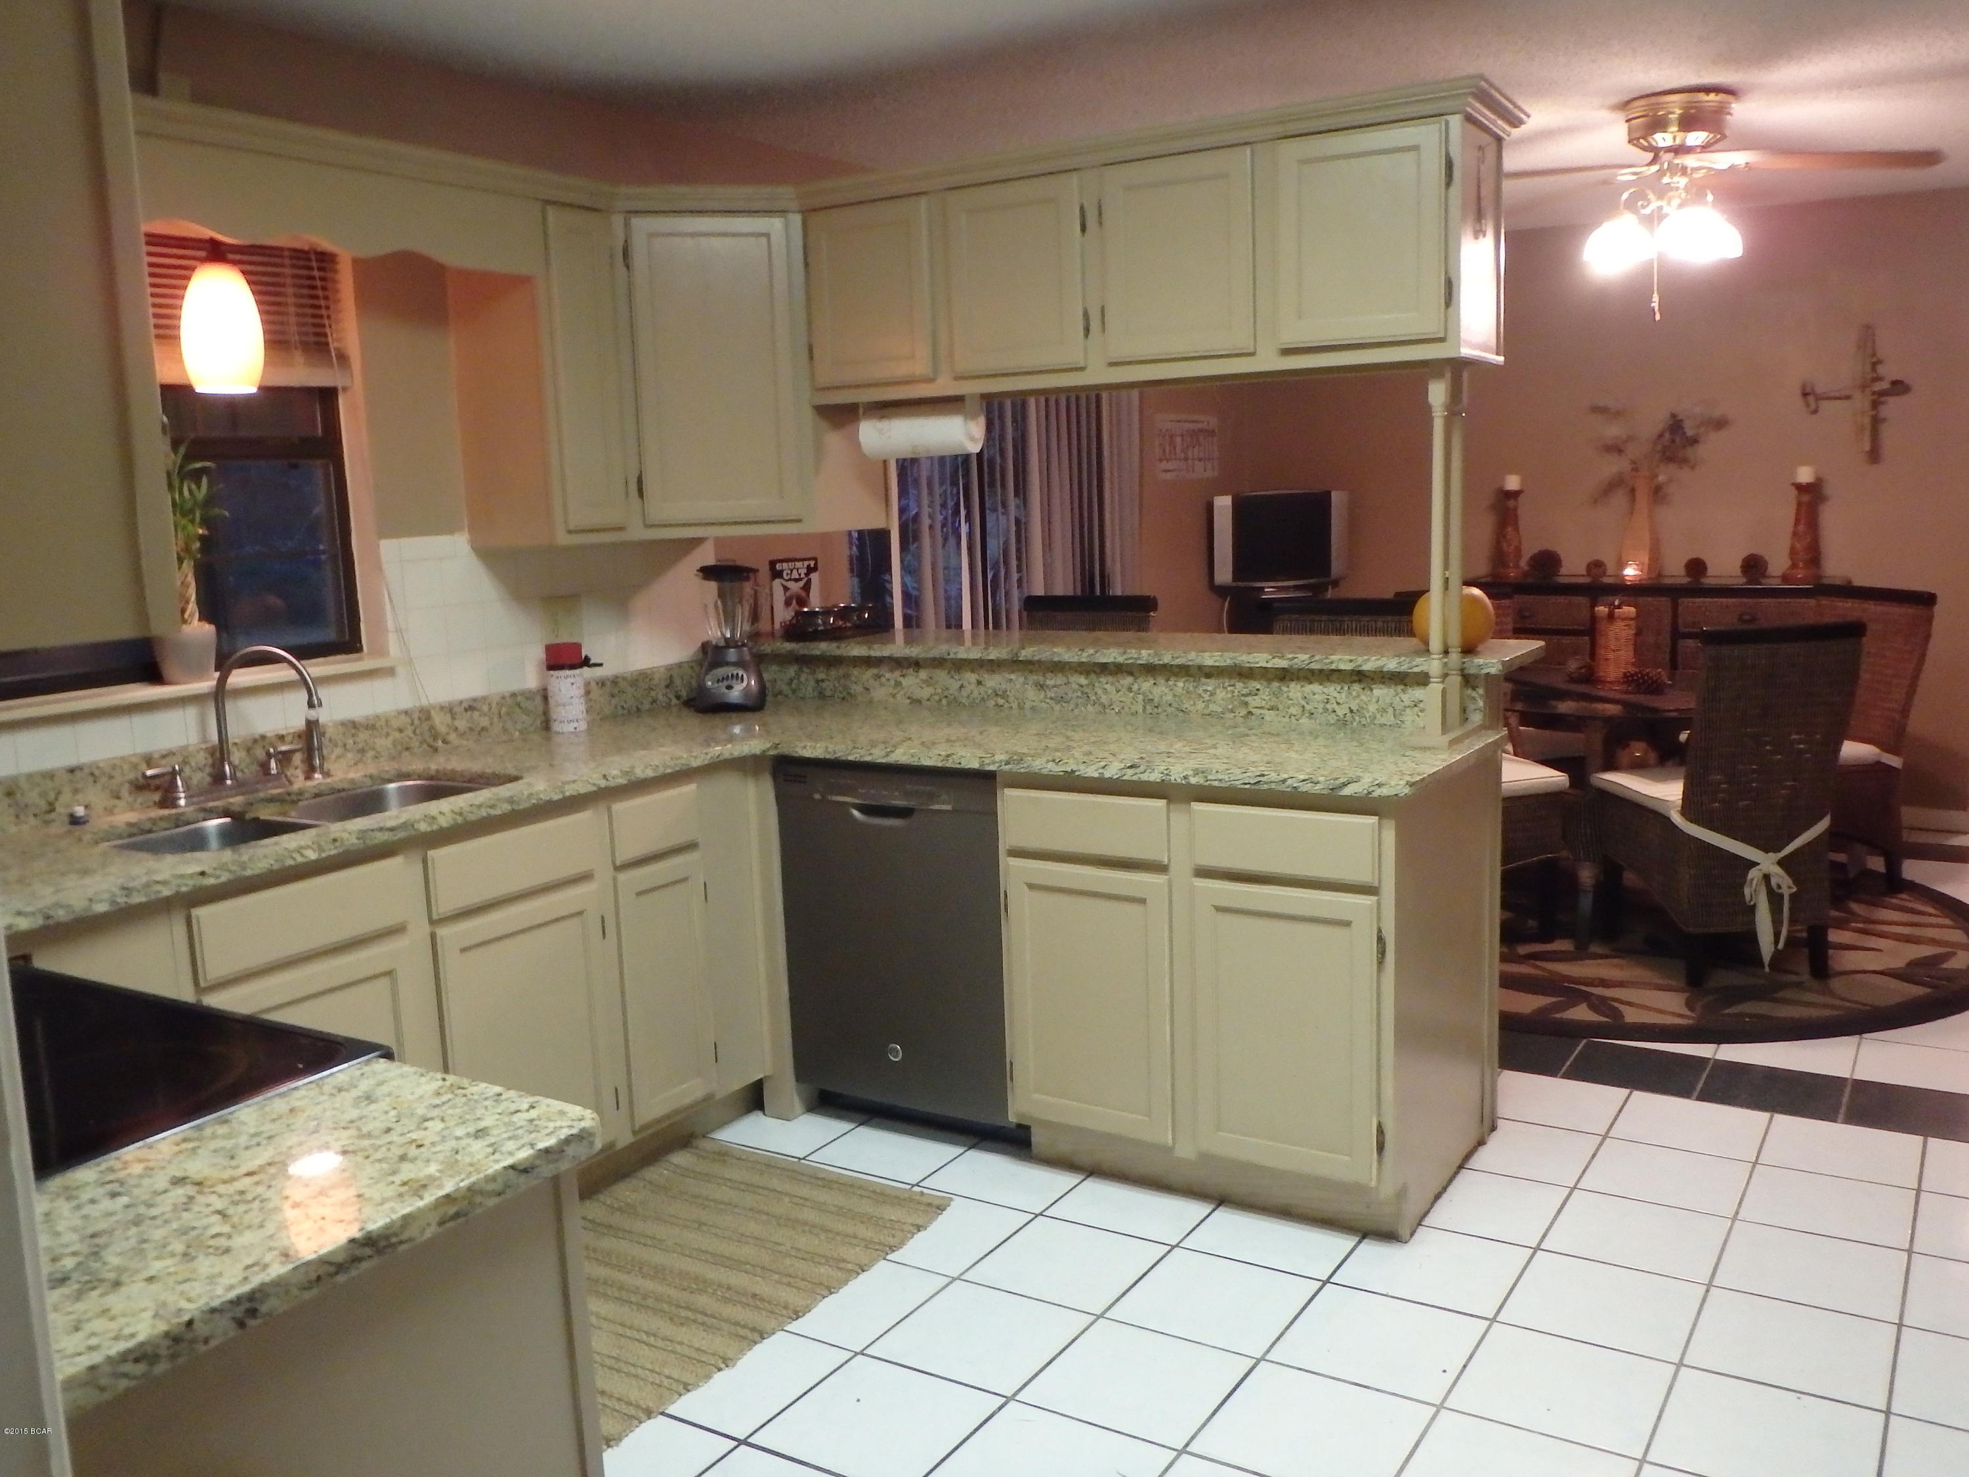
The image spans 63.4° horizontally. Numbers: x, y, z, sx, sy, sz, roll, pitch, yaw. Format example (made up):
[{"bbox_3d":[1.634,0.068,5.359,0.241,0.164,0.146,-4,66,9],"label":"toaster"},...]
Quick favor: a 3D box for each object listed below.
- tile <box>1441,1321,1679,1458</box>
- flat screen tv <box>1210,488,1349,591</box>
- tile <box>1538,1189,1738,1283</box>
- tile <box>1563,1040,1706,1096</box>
[{"bbox_3d":[0.916,1.028,2.521,0.303,0.010,0.303,3,10,33],"label":"tile"},{"bbox_3d":[1.363,-0.922,7.411,0.650,0.470,0.300,-3,8,-5],"label":"flat screen tv"},{"bbox_3d":[1.264,0.967,3.090,0.299,0.012,0.299,3,10,32],"label":"tile"},{"bbox_3d":[1.592,0.806,3.874,0.303,0.010,0.303,3,10,33],"label":"tile"}]

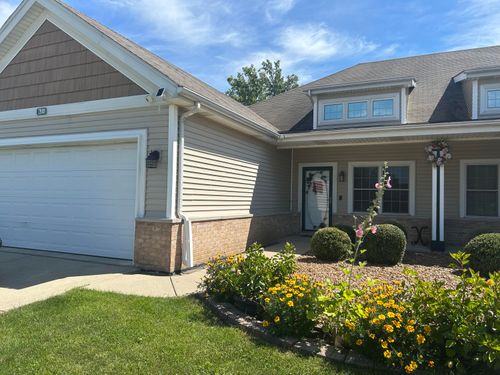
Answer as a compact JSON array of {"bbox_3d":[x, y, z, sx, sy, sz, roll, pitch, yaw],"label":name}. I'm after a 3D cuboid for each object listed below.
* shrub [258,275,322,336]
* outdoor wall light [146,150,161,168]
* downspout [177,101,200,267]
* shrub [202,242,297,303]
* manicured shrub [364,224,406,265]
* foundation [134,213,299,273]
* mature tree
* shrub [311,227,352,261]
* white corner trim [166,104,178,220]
[{"bbox_3d":[0.412,1.122,3.729,0.600,0.520,0.550,1,-2,0],"label":"shrub"},{"bbox_3d":[-1.642,-0.472,6.284,0.180,0.310,0.190,0,-2,24],"label":"outdoor wall light"},{"bbox_3d":[-1.012,-0.042,6.315,0.420,2.750,0.170,0,-2,24],"label":"downspout"},{"bbox_3d":[-0.006,1.054,4.880,1.200,0.680,0.950,1,-2,0],"label":"shrub"},{"bbox_3d":[2.607,1.087,7.225,0.820,0.760,0.820,0,-2,24],"label":"manicured shrub"},{"bbox_3d":[-0.325,1.092,9.243,0.820,0.860,6.480,0,-2,24],"label":"foundation"},{"bbox_3d":[1.008,-3.622,28.129,6.500,11.670,6.500,1,-2,0],"label":"mature tree"},{"bbox_3d":[1.659,1.122,7.642,0.850,0.680,0.850,0,-2,24],"label":"shrub"},{"bbox_3d":[-1.287,-0.438,6.254,0.105,1.870,0.100,0,-2,24],"label":"white corner trim"}]

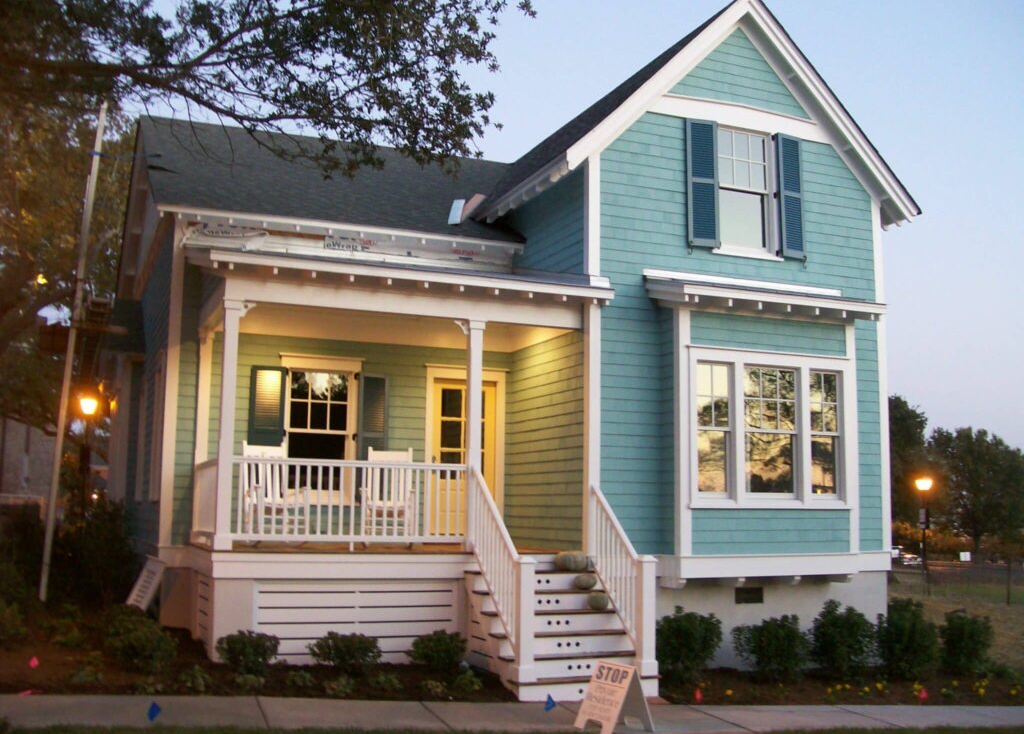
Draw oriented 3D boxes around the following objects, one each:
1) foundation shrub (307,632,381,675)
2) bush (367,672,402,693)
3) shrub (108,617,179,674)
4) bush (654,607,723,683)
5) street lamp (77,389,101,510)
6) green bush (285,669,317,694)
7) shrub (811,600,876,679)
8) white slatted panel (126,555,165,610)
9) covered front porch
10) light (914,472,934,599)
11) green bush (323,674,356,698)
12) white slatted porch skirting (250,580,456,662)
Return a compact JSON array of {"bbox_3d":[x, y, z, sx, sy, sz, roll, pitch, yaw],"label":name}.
[{"bbox_3d":[-1.687,2.850,10.707,0.740,0.450,0.680,4,-8,-23],"label":"foundation shrub"},{"bbox_3d":[-1.203,2.961,10.071,0.330,0.200,0.300,4,-8,-23],"label":"bush"},{"bbox_3d":[-3.409,2.553,9.840,0.620,0.490,0.600,4,-8,-21],"label":"shrub"},{"bbox_3d":[1.863,2.983,11.487,0.704,0.816,0.673,1,-7,0],"label":"bush"},{"bbox_3d":[-8.304,2.167,20.760,0.420,3.430,0.420,4,-8,-21],"label":"street lamp"},{"bbox_3d":[-1.850,2.729,9.335,0.270,0.190,0.260,4,-8,-21],"label":"green bush"},{"bbox_3d":[3.980,3.264,12.908,0.800,0.970,0.800,4,-8,-23],"label":"shrub"},{"bbox_3d":[-4.199,2.629,12.214,0.480,0.870,0.600,7,-9,-39],"label":"white slatted panel"},{"bbox_3d":[-1.486,0.319,12.834,4.650,3.760,2.800,4,-8,-23],"label":"covered front porch"},{"bbox_3d":[11.607,4.747,30.000,0.500,3.420,0.500,4,-8,-22],"label":"light"},{"bbox_3d":[-1.503,2.755,9.297,0.260,0.185,0.260,4,-8,-21],"label":"green bush"},{"bbox_3d":[-1.586,2.668,11.176,2.168,0.864,0.050,4,-8,-21],"label":"white slatted porch skirting"}]

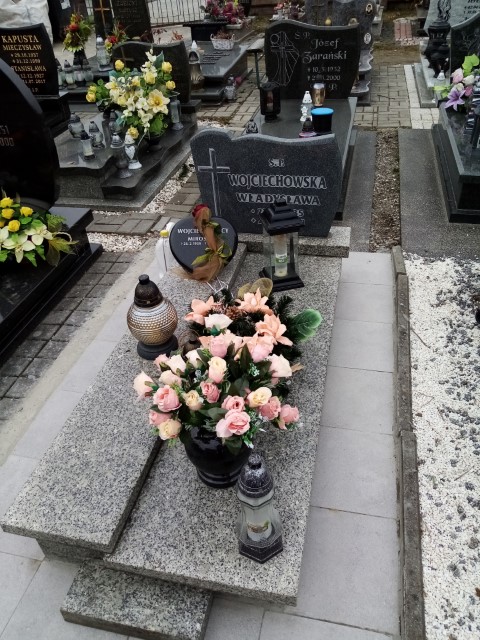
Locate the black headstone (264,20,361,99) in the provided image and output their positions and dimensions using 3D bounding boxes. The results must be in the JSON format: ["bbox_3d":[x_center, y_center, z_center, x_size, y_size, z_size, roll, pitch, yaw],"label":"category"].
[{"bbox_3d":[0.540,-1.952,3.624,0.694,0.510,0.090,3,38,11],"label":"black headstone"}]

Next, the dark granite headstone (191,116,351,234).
[{"bbox_3d":[0.140,-0.681,2.394,0.730,0.535,0.068,5,38,15],"label":"dark granite headstone"}]

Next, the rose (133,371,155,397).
[{"bbox_3d":[-0.238,0.159,1.185,0.055,0.063,0.056,-52,17,-13],"label":"rose"}]

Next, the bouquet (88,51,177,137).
[{"bbox_3d":[-0.709,-1.487,3.171,0.504,0.470,0.381,-5,37,0],"label":"bouquet"}]

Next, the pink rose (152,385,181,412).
[{"bbox_3d":[-0.174,0.186,1.140,0.062,0.061,0.062,-49,36,-13],"label":"pink rose"}]

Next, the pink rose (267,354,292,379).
[{"bbox_3d":[0.099,0.117,1.205,0.062,0.058,0.062,42,11,7],"label":"pink rose"}]

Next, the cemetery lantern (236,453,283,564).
[{"bbox_3d":[0.041,0.402,1.072,0.105,0.315,0.117,-3,36,3],"label":"cemetery lantern"}]

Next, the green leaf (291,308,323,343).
[{"bbox_3d":[0.233,0.019,1.684,0.085,0.060,0.095,-29,43,-29],"label":"green leaf"}]

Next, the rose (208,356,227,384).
[{"bbox_3d":[-0.051,0.115,1.092,0.042,0.055,0.042,-1,38,0],"label":"rose"}]

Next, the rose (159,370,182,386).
[{"bbox_3d":[-0.160,0.137,1.103,0.046,0.048,0.046,-11,39,24],"label":"rose"}]

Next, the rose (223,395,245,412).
[{"bbox_3d":[-0.014,0.185,1.053,0.046,0.043,0.046,4,54,-6],"label":"rose"}]

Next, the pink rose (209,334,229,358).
[{"bbox_3d":[-0.052,0.064,1.159,0.045,0.053,0.045,-1,22,0],"label":"pink rose"}]

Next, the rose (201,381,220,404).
[{"bbox_3d":[-0.068,0.164,1.100,0.047,0.051,0.047,-5,46,-4],"label":"rose"}]

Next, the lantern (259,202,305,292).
[{"bbox_3d":[0.170,-0.313,1.956,0.159,0.354,0.159,-11,38,-9],"label":"lantern"}]

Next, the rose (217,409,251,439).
[{"bbox_3d":[-0.015,0.233,1.080,0.068,0.056,0.070,-36,80,-27],"label":"rose"}]

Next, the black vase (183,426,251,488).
[{"bbox_3d":[-0.065,0.329,1.267,0.175,0.220,0.175,5,37,13],"label":"black vase"}]

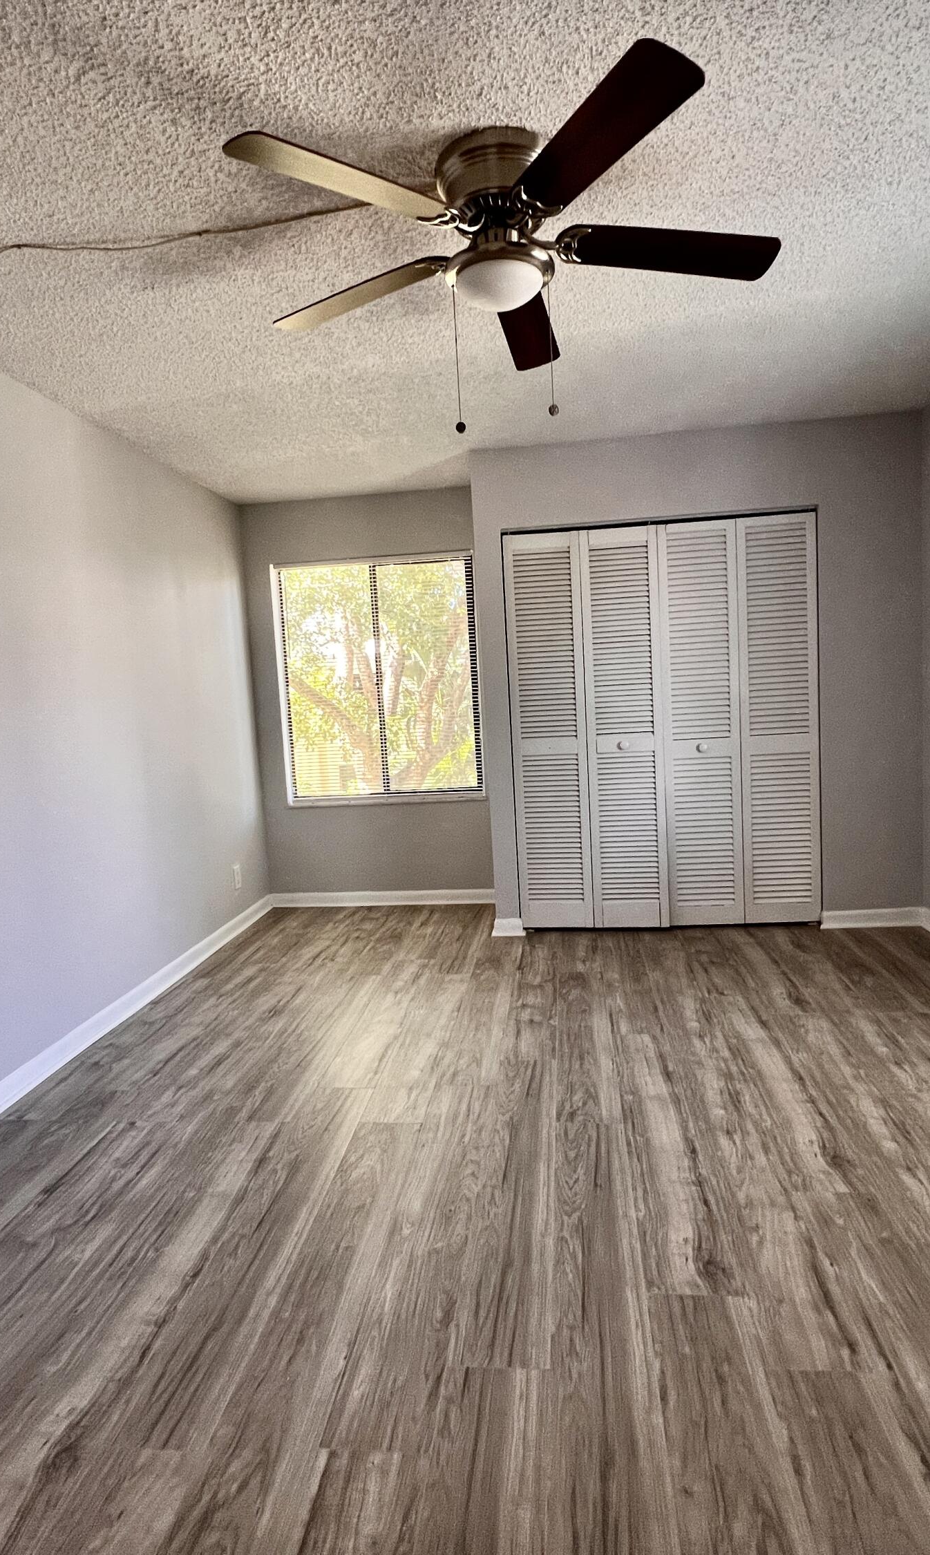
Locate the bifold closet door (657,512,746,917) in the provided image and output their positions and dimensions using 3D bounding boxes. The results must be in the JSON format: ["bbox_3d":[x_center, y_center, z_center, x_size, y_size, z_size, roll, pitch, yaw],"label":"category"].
[{"bbox_3d":[1.187,-0.246,3.902,0.379,2.016,0.030,-2,6,7],"label":"bifold closet door"}]

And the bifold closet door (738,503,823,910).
[{"bbox_3d":[1.557,-0.262,3.855,0.368,2.016,0.030,-2,6,7],"label":"bifold closet door"}]

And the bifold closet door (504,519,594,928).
[{"bbox_3d":[0.440,-0.213,3.997,0.385,2.016,0.030,-2,6,7],"label":"bifold closet door"}]

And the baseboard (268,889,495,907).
[{"bbox_3d":[-0.503,0.748,4.806,1.451,0.088,0.015,-2,6,7],"label":"baseboard"}]

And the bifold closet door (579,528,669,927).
[{"bbox_3d":[0.815,-0.229,3.950,0.371,2.016,0.030,-2,6,7],"label":"bifold closet door"}]

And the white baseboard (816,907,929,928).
[{"bbox_3d":[2.028,0.703,3.879,0.478,0.088,0.015,-2,6,7],"label":"white baseboard"}]

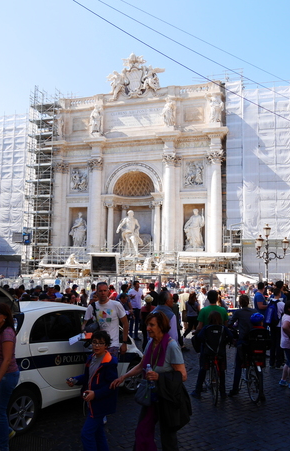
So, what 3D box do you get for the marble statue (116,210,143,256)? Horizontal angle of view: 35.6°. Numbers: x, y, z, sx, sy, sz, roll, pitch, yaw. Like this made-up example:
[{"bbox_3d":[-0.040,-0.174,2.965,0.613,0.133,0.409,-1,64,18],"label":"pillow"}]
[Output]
[{"bbox_3d":[-1.914,0.988,55.700,3.100,5.500,2.300,-1,-7,17],"label":"marble statue"}]

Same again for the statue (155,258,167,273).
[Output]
[{"bbox_3d":[1.851,4.488,50.600,1.350,1.600,1.200,-1,-7,17],"label":"statue"}]

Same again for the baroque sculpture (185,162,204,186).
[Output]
[{"bbox_3d":[5.946,-6.102,54.172,2.250,3.200,0.600,-1,-6,19],"label":"baroque sculpture"}]

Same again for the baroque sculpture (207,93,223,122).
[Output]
[{"bbox_3d":[8.377,-13.827,53.437,1.700,3.500,1.200,-1,-6,19],"label":"baroque sculpture"}]

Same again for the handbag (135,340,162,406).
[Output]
[{"bbox_3d":[0.033,1.378,4.200,0.240,0.560,0.150,-4,-8,37],"label":"handbag"}]

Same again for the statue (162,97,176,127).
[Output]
[{"bbox_3d":[3.002,-13.810,55.264,1.600,3.450,1.200,-1,-6,19],"label":"statue"}]

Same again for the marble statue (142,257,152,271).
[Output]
[{"bbox_3d":[0.171,4.322,51.300,1.100,1.700,1.100,-1,-7,17],"label":"marble statue"}]

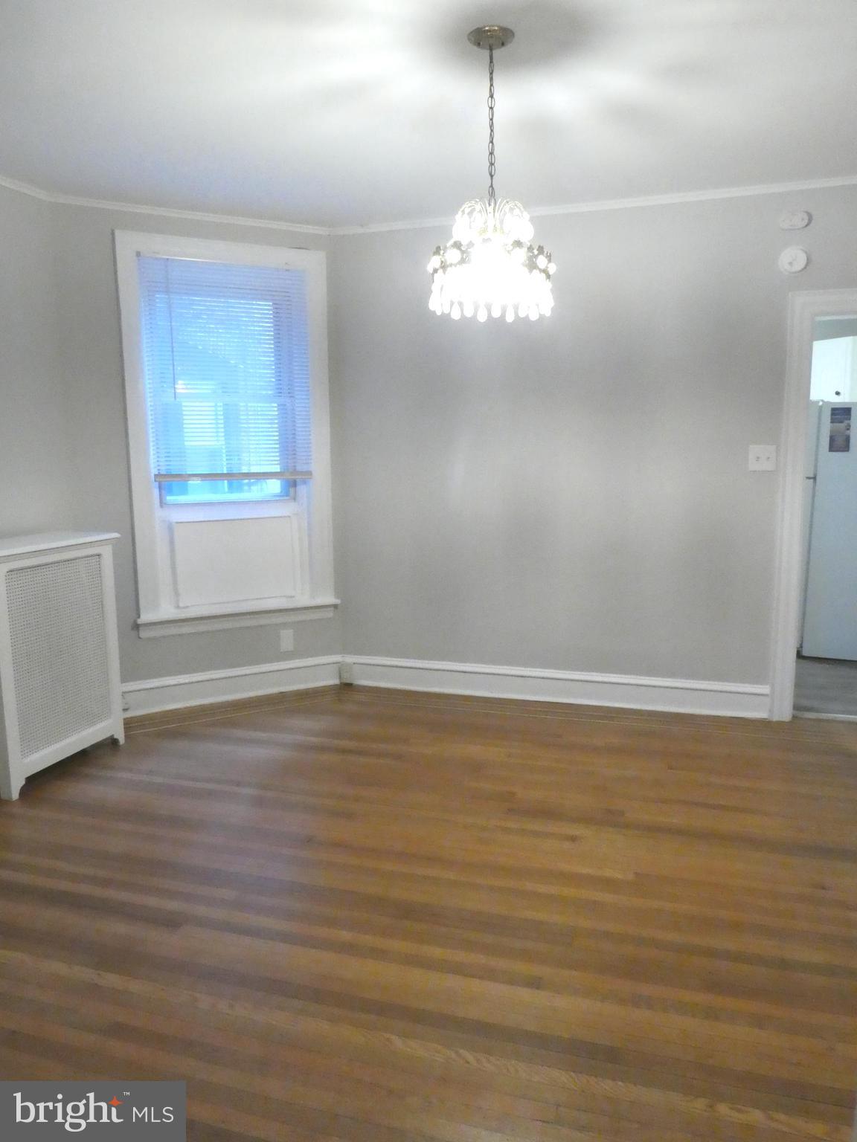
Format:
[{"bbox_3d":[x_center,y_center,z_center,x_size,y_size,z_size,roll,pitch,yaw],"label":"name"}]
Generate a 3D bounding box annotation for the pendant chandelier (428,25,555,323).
[{"bbox_3d":[0.191,-1.191,2.406,0.393,0.795,0.393,-1,8,0],"label":"pendant chandelier"}]

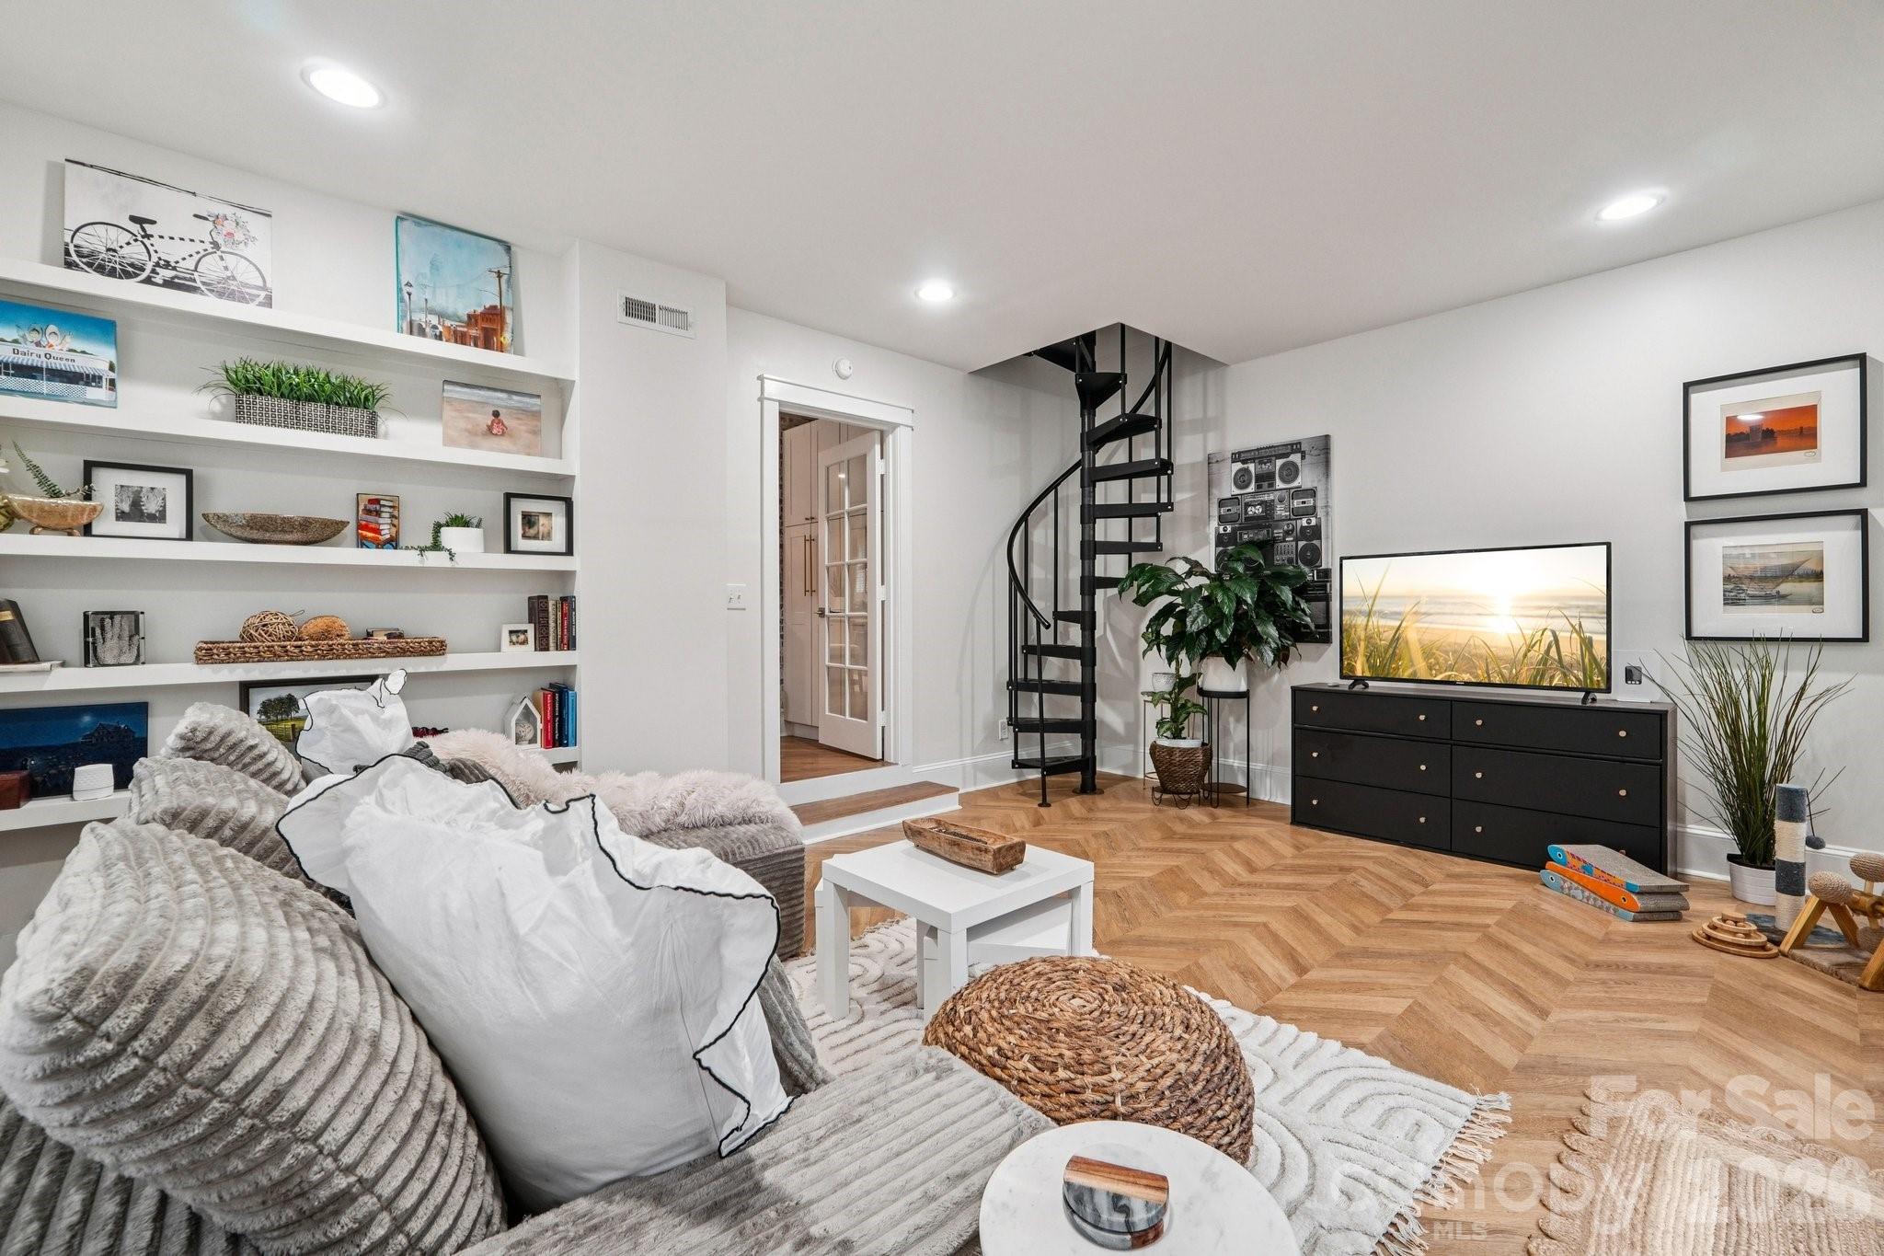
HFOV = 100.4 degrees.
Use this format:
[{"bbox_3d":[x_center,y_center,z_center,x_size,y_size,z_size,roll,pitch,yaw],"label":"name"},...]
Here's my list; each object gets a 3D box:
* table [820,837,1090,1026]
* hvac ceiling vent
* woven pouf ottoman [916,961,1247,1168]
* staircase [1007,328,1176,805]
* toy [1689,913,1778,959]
[{"bbox_3d":[0.043,0.903,2.286,0.558,0.448,0.570,-1,1,-42],"label":"table"},{"bbox_3d":[-1.261,-1.385,3.483,0.345,0.145,0.020,-1,1,-42],"label":"hvac ceiling vent"},{"bbox_3d":[0.291,0.951,1.643,0.675,0.370,0.675,-1,1,-42],"label":"woven pouf ottoman"},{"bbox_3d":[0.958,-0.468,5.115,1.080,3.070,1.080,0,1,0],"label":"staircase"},{"bbox_3d":[2.661,1.021,2.637,0.225,0.125,0.225,-1,1,-42],"label":"toy"}]

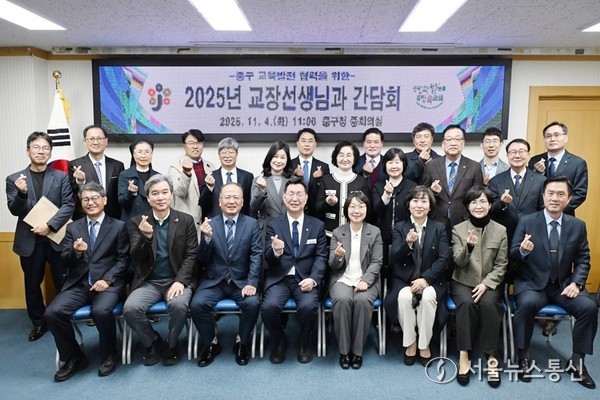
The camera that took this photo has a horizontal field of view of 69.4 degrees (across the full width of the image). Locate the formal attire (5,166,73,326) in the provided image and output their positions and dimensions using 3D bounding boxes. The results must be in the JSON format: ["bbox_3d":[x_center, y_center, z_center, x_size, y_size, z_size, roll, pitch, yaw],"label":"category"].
[{"bbox_3d":[-2.187,0.415,3.652,0.532,1.369,0.335,-3,6,-27],"label":"formal attire"}]

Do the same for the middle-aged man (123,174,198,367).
[{"bbox_3d":[-1.018,0.483,3.184,0.540,1.310,0.680,-1,7,-12],"label":"middle-aged man"}]

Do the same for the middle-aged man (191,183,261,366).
[{"bbox_3d":[-0.571,0.527,3.366,0.542,1.320,0.640,-1,6,-7],"label":"middle-aged man"}]

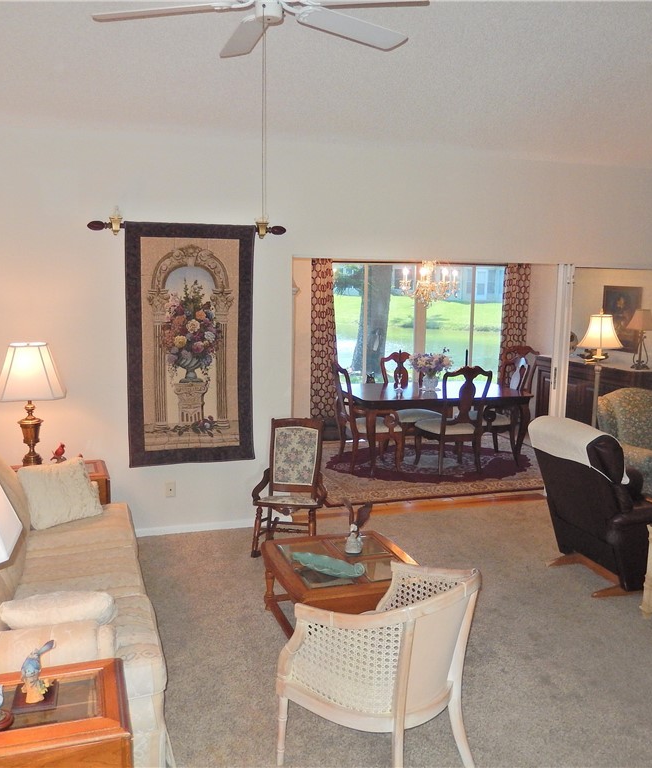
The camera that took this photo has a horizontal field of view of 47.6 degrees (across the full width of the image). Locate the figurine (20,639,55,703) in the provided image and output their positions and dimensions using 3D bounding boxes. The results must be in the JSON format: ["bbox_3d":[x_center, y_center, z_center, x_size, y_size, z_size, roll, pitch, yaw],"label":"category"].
[{"bbox_3d":[-0.895,0.882,2.286,0.090,0.172,0.100,-1,8,-11],"label":"figurine"}]

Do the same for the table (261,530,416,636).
[{"bbox_3d":[0.098,1.132,3.935,0.720,0.400,0.820,-2,9,-17],"label":"table"}]

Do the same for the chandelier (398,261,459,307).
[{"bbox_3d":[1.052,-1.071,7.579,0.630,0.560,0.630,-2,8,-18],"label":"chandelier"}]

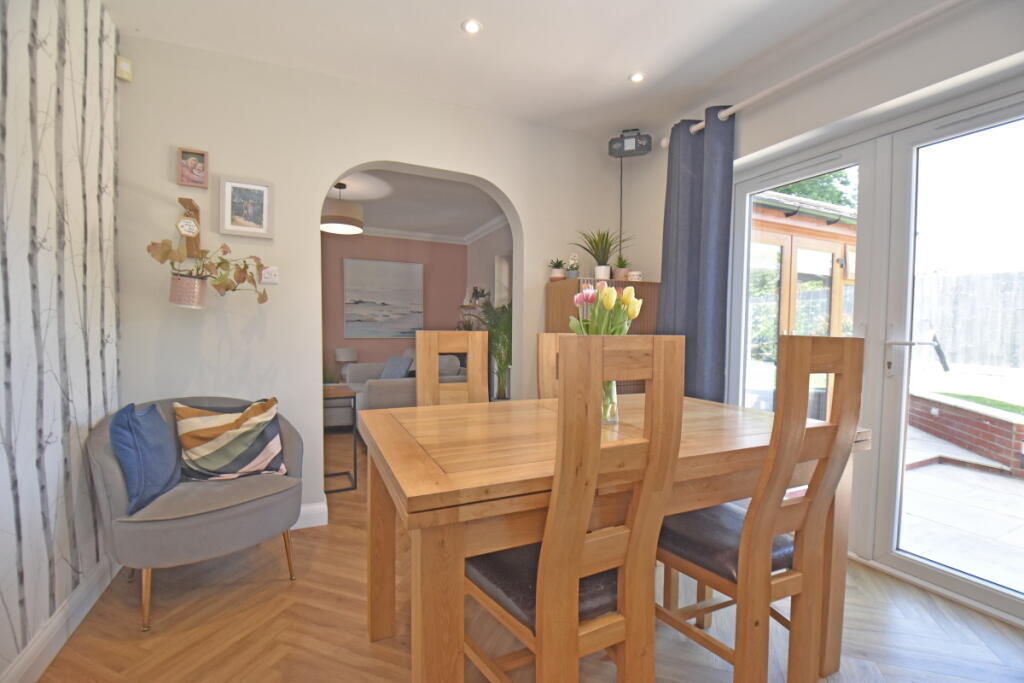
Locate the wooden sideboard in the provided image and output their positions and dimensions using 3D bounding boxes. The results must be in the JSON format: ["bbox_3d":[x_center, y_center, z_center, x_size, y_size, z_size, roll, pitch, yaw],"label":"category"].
[{"bbox_3d":[0.646,0.315,2.857,0.780,1.380,0.375,0,2,-25],"label":"wooden sideboard"}]

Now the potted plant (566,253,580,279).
[{"bbox_3d":[0.392,-0.478,2.718,0.083,0.164,0.083,1,2,0],"label":"potted plant"}]

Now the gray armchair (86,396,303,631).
[{"bbox_3d":[-1.246,0.636,1.769,0.710,0.745,0.630,-1,3,-40],"label":"gray armchair"}]

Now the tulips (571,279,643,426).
[{"bbox_3d":[0.317,0.043,1.406,0.240,0.440,0.220,0,2,-25],"label":"tulips"}]

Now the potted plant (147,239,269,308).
[{"bbox_3d":[-1.395,-0.311,1.969,0.465,0.325,0.210,0,2,-25],"label":"potted plant"}]

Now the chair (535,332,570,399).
[{"bbox_3d":[0.334,0.502,1.815,0.430,1.065,0.530,0,2,-25],"label":"chair"}]

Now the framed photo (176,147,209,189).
[{"bbox_3d":[-1.497,-0.812,1.999,0.118,0.170,0.020,0,2,-25],"label":"framed photo"}]

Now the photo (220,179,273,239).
[{"bbox_3d":[-1.299,-0.653,2.095,0.220,0.273,0.027,0,2,-25],"label":"photo"}]

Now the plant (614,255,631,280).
[{"bbox_3d":[0.730,-0.488,2.844,0.117,0.175,0.117,1,2,0],"label":"plant"}]

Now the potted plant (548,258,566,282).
[{"bbox_3d":[0.292,-0.454,2.739,0.112,0.156,0.112,1,2,0],"label":"potted plant"}]

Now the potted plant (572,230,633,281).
[{"bbox_3d":[0.585,-0.555,2.773,0.383,0.329,0.364,1,2,0],"label":"potted plant"}]

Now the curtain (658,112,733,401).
[{"bbox_3d":[1.200,-0.217,2.877,0.150,2.420,0.540,0,2,-25],"label":"curtain"}]

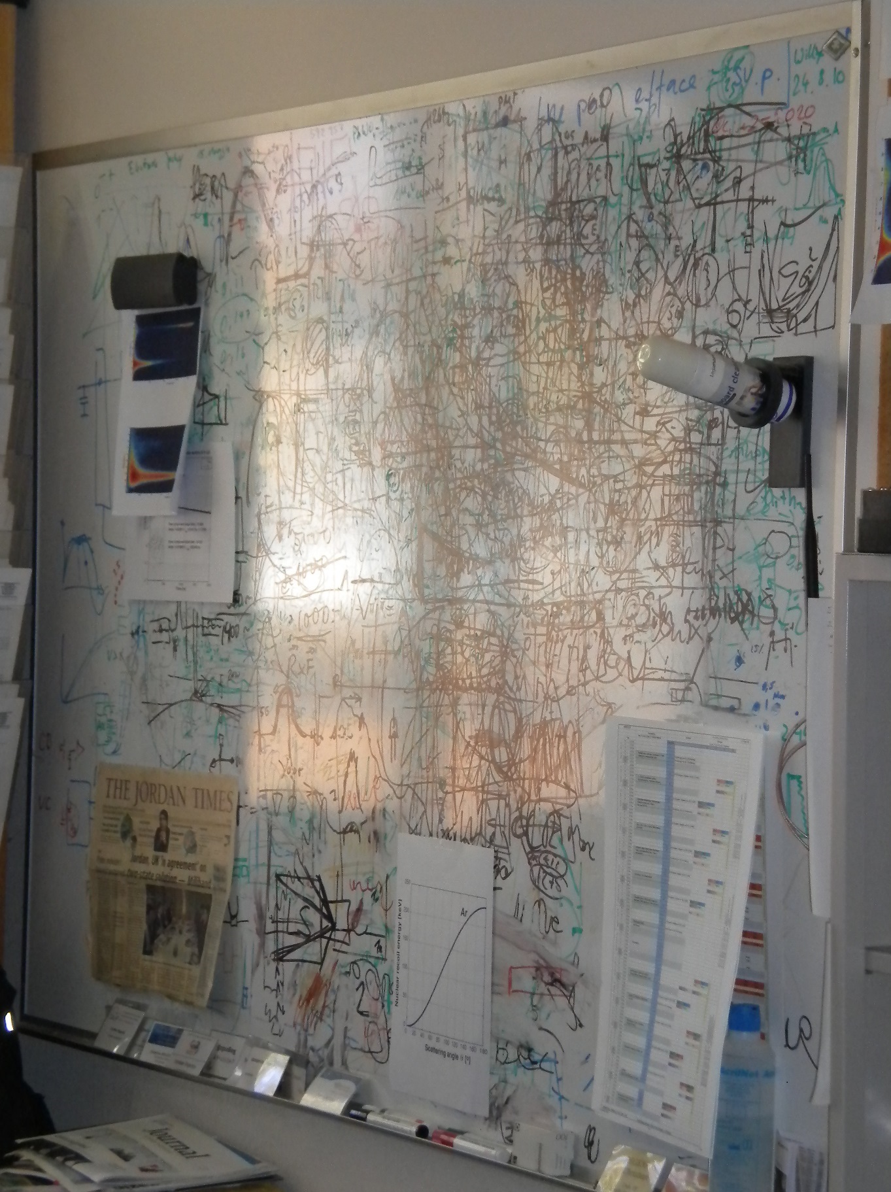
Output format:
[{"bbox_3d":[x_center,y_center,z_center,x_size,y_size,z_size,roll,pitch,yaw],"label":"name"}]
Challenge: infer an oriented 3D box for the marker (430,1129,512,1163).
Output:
[{"bbox_3d":[0.029,0.622,3.730,0.018,0.018,0.132,0,1,-34],"label":"marker"}]

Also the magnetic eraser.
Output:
[{"bbox_3d":[-0.384,-0.416,4.361,0.036,0.067,0.165,0,1,-34],"label":"magnetic eraser"}]

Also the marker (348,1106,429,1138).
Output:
[{"bbox_3d":[-0.066,0.617,3.868,0.018,0.018,0.132,0,1,-34],"label":"marker"}]

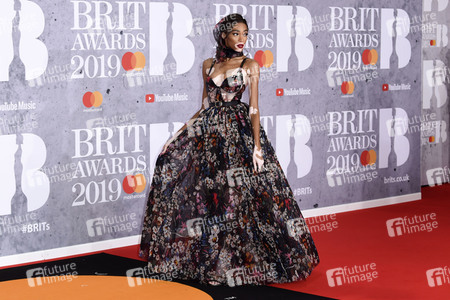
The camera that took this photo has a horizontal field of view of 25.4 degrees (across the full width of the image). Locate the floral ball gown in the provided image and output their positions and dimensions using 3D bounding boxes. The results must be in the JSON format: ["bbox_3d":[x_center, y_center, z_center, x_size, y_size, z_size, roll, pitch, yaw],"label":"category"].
[{"bbox_3d":[0.025,0.147,6.974,1.200,1.530,1.000,3,7,25],"label":"floral ball gown"}]

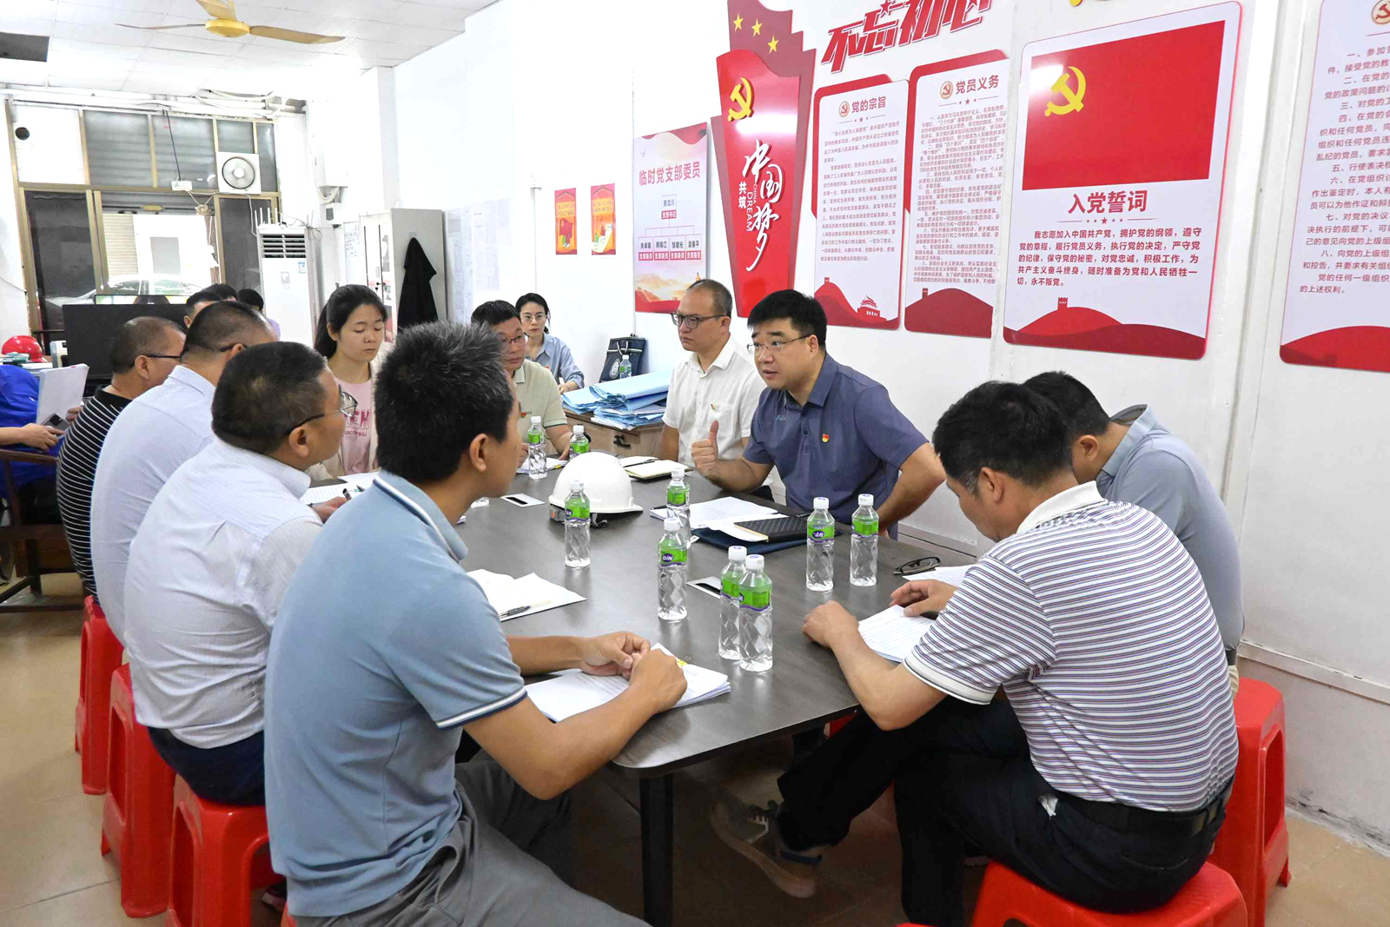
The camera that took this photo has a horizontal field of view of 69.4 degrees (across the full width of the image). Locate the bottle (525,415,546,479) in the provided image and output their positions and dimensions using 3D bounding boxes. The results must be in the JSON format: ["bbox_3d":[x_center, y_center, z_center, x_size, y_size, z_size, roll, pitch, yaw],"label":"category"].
[{"bbox_3d":[-0.492,-0.050,3.144,0.057,0.190,0.057,-7,14,-33],"label":"bottle"}]

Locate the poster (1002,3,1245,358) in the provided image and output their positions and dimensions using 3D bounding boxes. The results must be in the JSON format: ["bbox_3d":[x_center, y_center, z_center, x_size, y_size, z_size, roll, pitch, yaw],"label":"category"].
[{"bbox_3d":[1.213,-0.801,2.965,0.020,0.935,0.707,-7,14,-32],"label":"poster"}]

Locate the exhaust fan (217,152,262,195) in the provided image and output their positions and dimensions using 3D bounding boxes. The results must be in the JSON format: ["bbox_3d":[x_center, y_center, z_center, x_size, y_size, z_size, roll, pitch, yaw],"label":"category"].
[{"bbox_3d":[-4.563,-2.902,10.057,0.392,0.393,0.120,-7,14,-33],"label":"exhaust fan"}]

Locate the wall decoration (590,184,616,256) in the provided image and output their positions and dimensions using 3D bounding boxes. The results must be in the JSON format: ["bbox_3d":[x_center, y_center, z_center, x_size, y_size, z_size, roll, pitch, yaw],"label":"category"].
[{"bbox_3d":[-0.499,-1.325,5.476,0.010,0.370,0.268,-7,14,-33],"label":"wall decoration"}]

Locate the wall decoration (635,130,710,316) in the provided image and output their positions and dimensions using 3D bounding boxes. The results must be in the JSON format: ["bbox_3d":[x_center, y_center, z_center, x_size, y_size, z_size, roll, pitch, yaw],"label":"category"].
[{"bbox_3d":[-0.136,-1.204,5.044,0.015,0.893,0.697,-7,14,-32],"label":"wall decoration"}]

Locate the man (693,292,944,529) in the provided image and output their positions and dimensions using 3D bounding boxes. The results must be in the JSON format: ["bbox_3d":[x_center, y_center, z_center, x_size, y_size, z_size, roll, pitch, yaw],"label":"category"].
[{"bbox_3d":[0.345,0.231,2.708,0.630,1.340,0.760,11,15,41],"label":"man"}]

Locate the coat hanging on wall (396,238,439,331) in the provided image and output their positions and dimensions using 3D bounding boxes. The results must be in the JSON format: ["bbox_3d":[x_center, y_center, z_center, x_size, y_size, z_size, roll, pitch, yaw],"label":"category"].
[{"bbox_3d":[-2.037,-1.224,7.380,0.333,0.850,0.140,-7,14,-33],"label":"coat hanging on wall"}]

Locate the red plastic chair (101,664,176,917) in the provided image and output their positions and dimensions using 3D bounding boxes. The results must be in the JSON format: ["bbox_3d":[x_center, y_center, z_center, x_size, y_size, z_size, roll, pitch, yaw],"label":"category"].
[{"bbox_3d":[-1.194,0.722,2.359,0.315,0.470,0.315,-9,15,-39],"label":"red plastic chair"}]

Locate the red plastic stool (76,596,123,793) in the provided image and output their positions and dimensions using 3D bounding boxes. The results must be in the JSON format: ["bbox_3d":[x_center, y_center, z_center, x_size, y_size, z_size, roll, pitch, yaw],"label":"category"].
[{"bbox_3d":[-1.583,0.616,2.869,0.315,0.470,0.315,-8,14,-35],"label":"red plastic stool"}]

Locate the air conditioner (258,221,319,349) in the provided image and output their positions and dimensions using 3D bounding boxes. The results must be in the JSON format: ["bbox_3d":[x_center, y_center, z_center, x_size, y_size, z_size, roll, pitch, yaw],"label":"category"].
[{"bbox_3d":[-4.077,-1.496,10.083,0.500,1.720,0.360,-5,13,-27],"label":"air conditioner"}]

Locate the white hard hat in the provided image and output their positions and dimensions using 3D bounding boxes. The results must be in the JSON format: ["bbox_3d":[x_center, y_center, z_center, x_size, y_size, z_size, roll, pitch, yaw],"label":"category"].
[{"bbox_3d":[-0.266,0.061,2.690,0.258,0.158,0.212,2,11,-16],"label":"white hard hat"}]

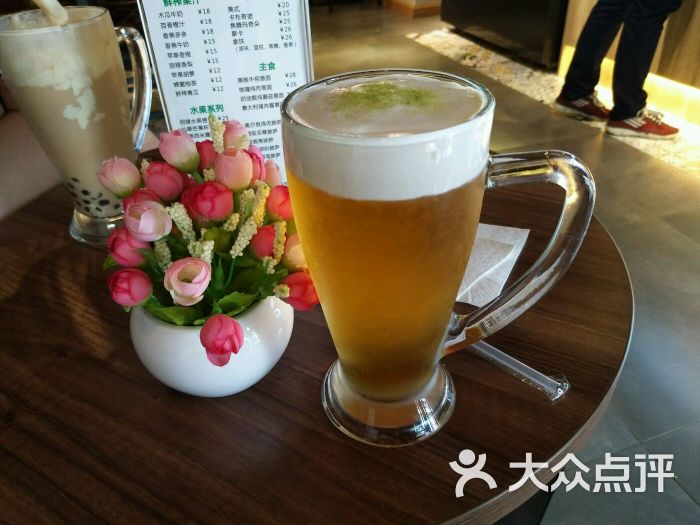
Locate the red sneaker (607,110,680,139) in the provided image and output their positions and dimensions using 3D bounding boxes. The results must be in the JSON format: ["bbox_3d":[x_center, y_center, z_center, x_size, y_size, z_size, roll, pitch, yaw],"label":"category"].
[{"bbox_3d":[1.343,-0.632,2.394,0.290,0.106,0.105,10,37,19],"label":"red sneaker"}]

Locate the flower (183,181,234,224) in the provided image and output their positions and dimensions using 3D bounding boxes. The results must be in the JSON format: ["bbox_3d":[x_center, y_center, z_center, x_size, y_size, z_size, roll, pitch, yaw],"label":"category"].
[{"bbox_3d":[-0.073,-0.031,0.268,0.024,0.022,0.023,-11,5,-11],"label":"flower"}]

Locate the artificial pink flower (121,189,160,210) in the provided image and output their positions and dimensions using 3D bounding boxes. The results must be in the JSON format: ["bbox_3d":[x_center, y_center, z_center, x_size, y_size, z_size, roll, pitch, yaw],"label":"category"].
[{"bbox_3d":[-0.114,-0.031,0.289,0.022,0.023,0.022,-20,30,22],"label":"artificial pink flower"}]

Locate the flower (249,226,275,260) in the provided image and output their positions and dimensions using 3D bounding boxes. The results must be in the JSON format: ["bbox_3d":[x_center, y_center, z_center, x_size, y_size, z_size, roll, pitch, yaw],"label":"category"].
[{"bbox_3d":[-0.050,-0.012,0.303,0.019,0.021,0.019,14,31,0],"label":"flower"}]

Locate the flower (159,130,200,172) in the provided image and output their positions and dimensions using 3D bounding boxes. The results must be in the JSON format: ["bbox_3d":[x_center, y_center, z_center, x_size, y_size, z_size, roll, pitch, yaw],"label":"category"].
[{"bbox_3d":[-0.093,-0.061,0.286,0.021,0.025,0.021,-28,24,0],"label":"flower"}]

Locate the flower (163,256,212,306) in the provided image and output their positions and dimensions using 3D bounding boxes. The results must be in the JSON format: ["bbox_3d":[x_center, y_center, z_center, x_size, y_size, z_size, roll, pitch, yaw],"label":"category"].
[{"bbox_3d":[-0.084,0.010,0.271,0.025,0.024,0.024,-1,15,3],"label":"flower"}]

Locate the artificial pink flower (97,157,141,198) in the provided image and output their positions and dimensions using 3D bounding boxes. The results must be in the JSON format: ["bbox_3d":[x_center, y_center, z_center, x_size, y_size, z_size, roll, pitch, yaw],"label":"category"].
[{"bbox_3d":[-0.125,-0.046,0.284,0.023,0.024,0.023,-20,28,27],"label":"artificial pink flower"}]

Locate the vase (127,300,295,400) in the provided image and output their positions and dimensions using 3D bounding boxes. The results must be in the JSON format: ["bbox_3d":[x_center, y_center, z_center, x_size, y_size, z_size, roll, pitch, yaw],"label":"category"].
[{"bbox_3d":[-0.085,0.041,0.337,0.100,0.072,0.100,-3,36,0],"label":"vase"}]

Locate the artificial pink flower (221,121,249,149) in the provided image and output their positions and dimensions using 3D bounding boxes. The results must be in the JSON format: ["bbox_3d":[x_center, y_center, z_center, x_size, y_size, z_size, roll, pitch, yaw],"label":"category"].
[{"bbox_3d":[-0.068,-0.074,0.313,0.020,0.023,0.021,13,3,21],"label":"artificial pink flower"}]

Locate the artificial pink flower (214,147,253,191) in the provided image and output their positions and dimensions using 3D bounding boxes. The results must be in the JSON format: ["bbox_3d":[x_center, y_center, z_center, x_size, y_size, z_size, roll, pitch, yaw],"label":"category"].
[{"bbox_3d":[-0.064,-0.051,0.288,0.021,0.023,0.021,0,30,0],"label":"artificial pink flower"}]

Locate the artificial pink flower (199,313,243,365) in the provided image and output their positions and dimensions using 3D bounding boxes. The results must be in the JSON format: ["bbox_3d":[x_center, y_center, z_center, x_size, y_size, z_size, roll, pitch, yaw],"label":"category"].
[{"bbox_3d":[-0.067,0.041,0.274,0.023,0.023,0.026,-3,77,0],"label":"artificial pink flower"}]

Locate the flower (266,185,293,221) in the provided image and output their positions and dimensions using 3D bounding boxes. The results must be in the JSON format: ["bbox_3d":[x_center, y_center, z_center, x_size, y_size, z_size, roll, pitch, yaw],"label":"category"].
[{"bbox_3d":[-0.038,-0.034,0.302,0.023,0.022,0.022,-44,37,12],"label":"flower"}]

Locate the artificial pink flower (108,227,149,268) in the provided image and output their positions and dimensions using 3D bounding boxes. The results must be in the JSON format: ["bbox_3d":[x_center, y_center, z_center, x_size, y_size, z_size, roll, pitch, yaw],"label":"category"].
[{"bbox_3d":[-0.122,-0.008,0.289,0.023,0.022,0.022,31,20,-34],"label":"artificial pink flower"}]

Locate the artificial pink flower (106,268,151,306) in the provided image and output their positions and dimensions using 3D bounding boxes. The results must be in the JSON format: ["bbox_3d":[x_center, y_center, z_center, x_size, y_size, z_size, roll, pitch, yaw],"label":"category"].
[{"bbox_3d":[-0.117,0.013,0.279,0.021,0.023,0.021,-43,27,0],"label":"artificial pink flower"}]

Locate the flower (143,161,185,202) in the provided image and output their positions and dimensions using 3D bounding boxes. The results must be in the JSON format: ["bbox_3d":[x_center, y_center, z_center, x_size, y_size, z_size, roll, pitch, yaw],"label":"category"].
[{"bbox_3d":[-0.101,-0.044,0.286,0.022,0.022,0.022,-20,29,0],"label":"flower"}]

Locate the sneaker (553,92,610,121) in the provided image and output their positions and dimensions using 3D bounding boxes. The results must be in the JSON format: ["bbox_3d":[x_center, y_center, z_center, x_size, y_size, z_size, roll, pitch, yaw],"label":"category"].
[{"bbox_3d":[1.188,-0.802,2.645,0.105,0.106,0.290,-30,42,-33],"label":"sneaker"}]

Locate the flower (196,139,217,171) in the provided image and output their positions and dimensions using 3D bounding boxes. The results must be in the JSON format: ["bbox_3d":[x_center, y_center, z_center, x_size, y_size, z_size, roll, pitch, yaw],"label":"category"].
[{"bbox_3d":[-0.083,-0.061,0.303,0.021,0.022,0.021,-7,30,0],"label":"flower"}]

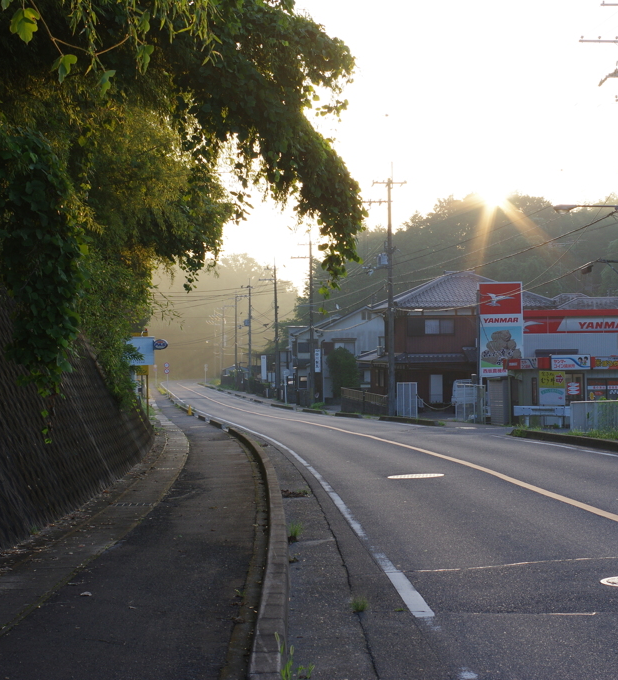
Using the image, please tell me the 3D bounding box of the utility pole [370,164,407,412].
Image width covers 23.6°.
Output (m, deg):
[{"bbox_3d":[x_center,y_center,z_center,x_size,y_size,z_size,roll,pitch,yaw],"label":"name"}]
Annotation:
[{"bbox_3d":[3.423,-2.015,64.000,1.550,10.600,0.500,-1,-1,-7],"label":"utility pole"}]

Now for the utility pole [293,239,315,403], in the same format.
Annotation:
[{"bbox_3d":[-0.252,-1.228,93.000,1.400,10.500,0.450,-1,-1,-7],"label":"utility pole"}]

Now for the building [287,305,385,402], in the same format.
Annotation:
[{"bbox_3d":[2.381,1.031,105.000,7.200,6.800,9.000,-1,-1,6],"label":"building"}]

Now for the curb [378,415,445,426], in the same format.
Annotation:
[{"bbox_3d":[3.639,3.090,56.000,0.200,0.180,10.300,0,-1,-8],"label":"curb"}]

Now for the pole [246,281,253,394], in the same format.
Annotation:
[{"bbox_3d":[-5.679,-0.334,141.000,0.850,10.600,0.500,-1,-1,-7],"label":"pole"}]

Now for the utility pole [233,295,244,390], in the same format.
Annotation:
[{"bbox_3d":[-7.690,0.054,160.000,1.100,10.400,0.400,0,-1,-8],"label":"utility pole"}]

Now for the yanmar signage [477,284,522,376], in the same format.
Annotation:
[{"bbox_3d":[7.786,-0.418,60.000,1.830,3.800,0.280,-1,-1,12],"label":"yanmar signage"}]

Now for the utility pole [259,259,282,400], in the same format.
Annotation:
[{"bbox_3d":[-2.919,-0.644,112.000,1.600,10.400,0.450,-1,-1,-7],"label":"utility pole"}]

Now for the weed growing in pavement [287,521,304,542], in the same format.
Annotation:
[{"bbox_3d":[-0.144,2.048,15.800,0.170,0.220,0.160,-1,-1,0],"label":"weed growing in pavement"}]

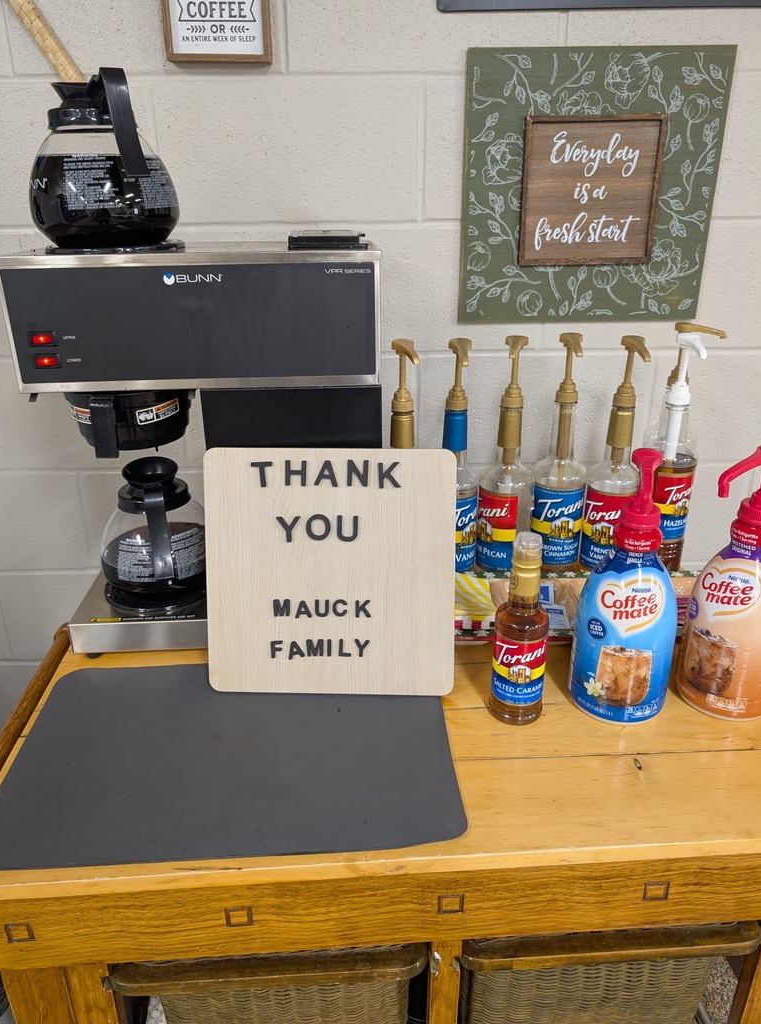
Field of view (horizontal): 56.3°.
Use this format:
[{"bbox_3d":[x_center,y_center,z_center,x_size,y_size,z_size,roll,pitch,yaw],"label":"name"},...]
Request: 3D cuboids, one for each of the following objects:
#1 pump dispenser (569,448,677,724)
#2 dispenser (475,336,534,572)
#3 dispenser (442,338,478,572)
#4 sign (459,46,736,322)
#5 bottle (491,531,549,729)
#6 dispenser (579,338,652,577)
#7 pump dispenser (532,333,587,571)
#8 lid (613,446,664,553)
[{"bbox_3d":[0.281,0.082,0.797,0.109,0.311,0.118,5,23,13],"label":"pump dispenser"},{"bbox_3d":[0.180,-0.049,1.015,0.077,0.391,0.092,4,23,12],"label":"dispenser"},{"bbox_3d":[0.109,-0.054,1.034,0.077,0.387,0.092,-2,22,-4],"label":"dispenser"},{"bbox_3d":[0.322,-0.493,1.100,0.388,0.385,0.034,-1,22,0],"label":"sign"},{"bbox_3d":[0.159,0.128,0.798,0.061,0.228,0.061,1,22,3],"label":"bottle"},{"bbox_3d":[0.344,-0.056,1.034,0.077,0.387,0.092,-4,22,-7],"label":"dispenser"},{"bbox_3d":[0.270,-0.059,1.038,0.077,0.392,0.092,-1,22,-1],"label":"pump dispenser"},{"bbox_3d":[0.276,-0.009,0.745,0.052,0.103,0.090,5,23,13],"label":"lid"}]

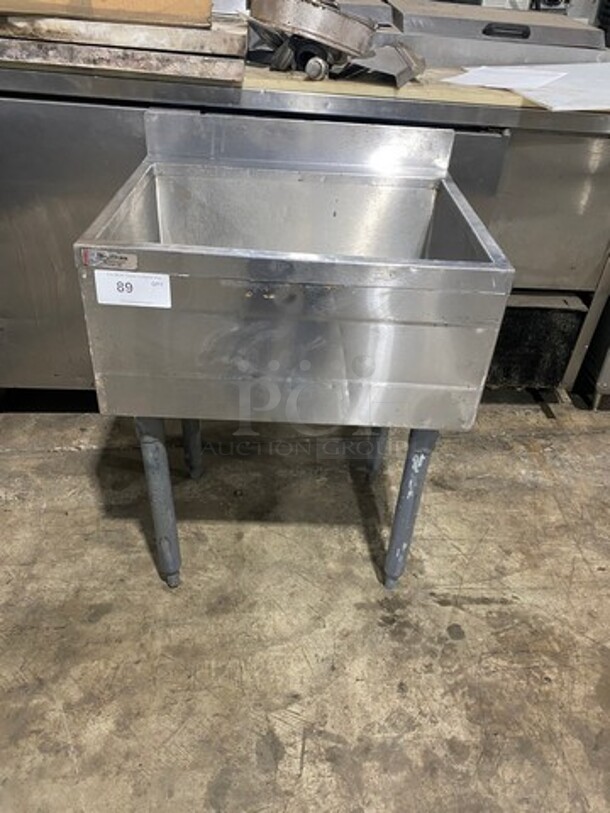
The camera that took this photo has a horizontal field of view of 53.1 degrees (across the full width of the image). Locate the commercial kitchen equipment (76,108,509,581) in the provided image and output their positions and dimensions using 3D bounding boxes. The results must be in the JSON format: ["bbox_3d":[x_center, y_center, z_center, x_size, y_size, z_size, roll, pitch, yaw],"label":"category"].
[{"bbox_3d":[-0.030,-0.078,1.237,0.609,0.839,0.506,3,35,-2],"label":"commercial kitchen equipment"}]

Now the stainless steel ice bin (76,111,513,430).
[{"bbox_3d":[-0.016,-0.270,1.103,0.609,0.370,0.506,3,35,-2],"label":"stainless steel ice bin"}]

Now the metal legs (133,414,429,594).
[{"bbox_3d":[-0.040,0.095,1.313,0.505,0.469,0.388,3,35,-2],"label":"metal legs"}]

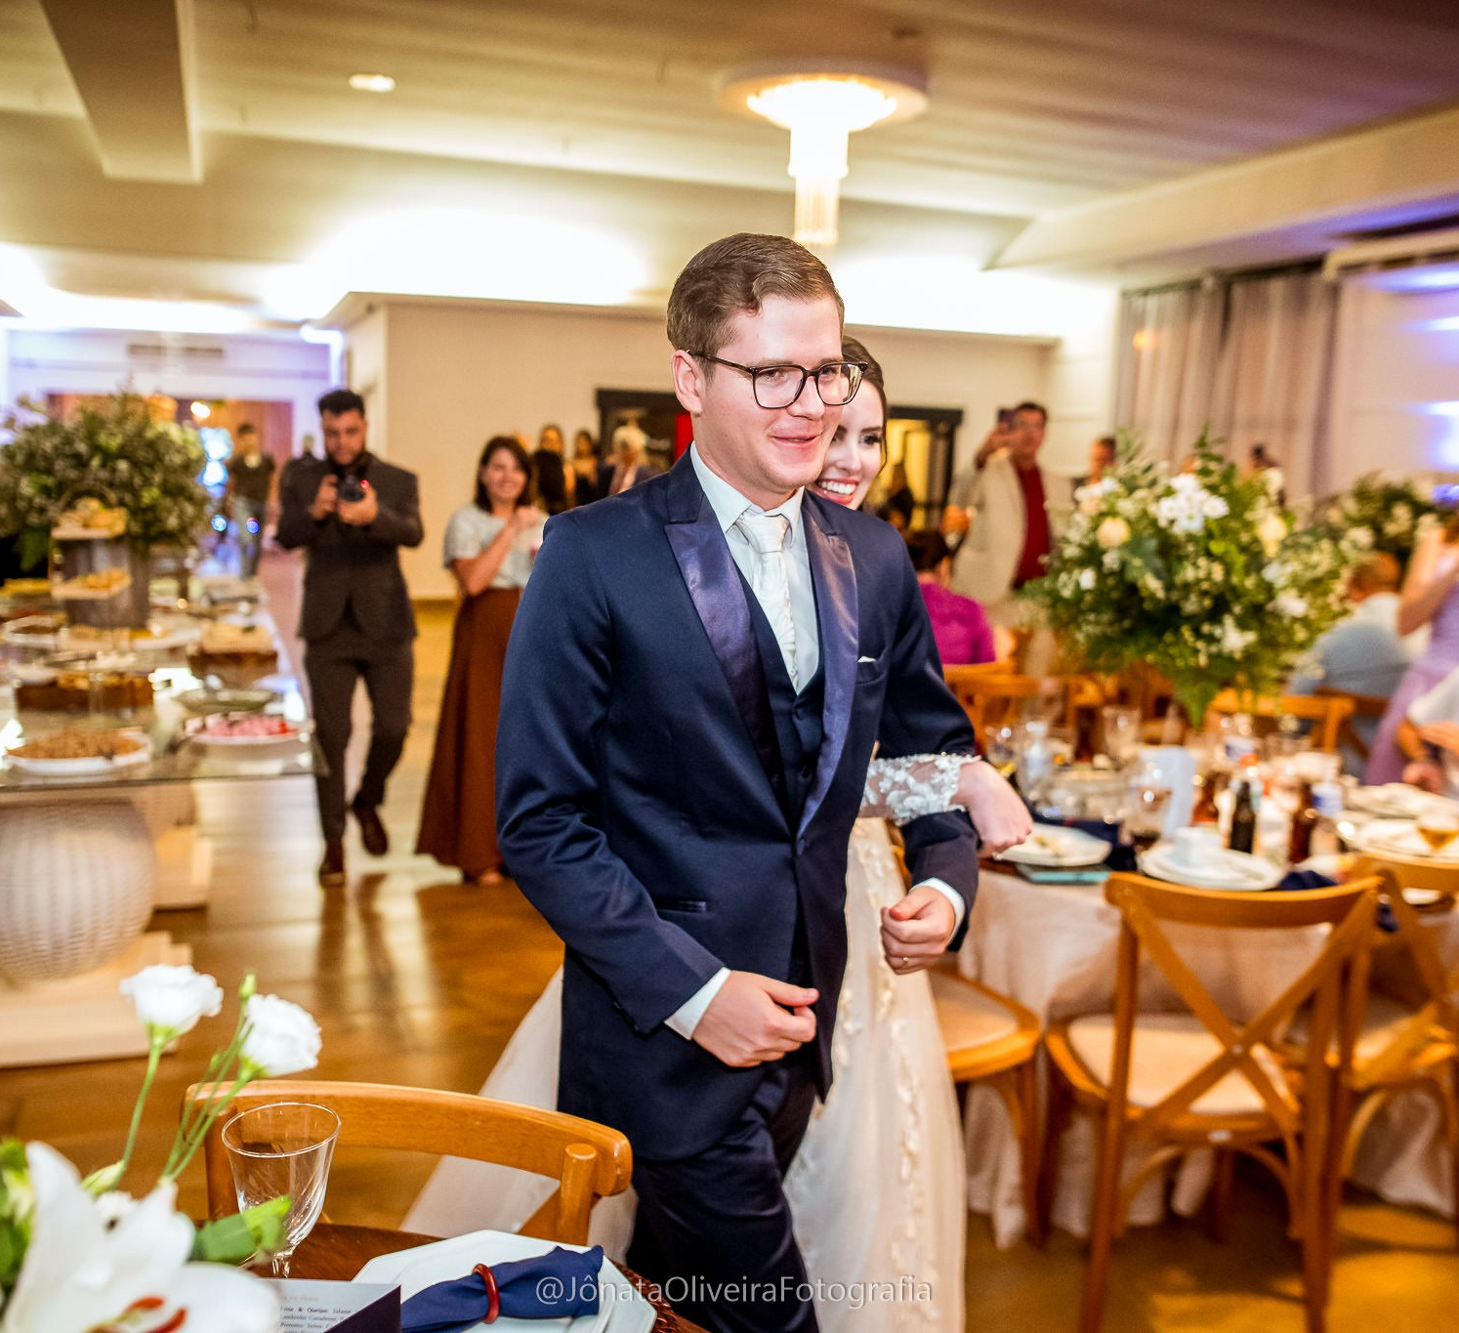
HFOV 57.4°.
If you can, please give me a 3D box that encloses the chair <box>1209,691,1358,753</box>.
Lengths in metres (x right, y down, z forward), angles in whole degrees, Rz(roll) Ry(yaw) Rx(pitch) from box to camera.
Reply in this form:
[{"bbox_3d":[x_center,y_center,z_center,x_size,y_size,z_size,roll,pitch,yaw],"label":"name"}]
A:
[{"bbox_3d":[1.652,0.560,4.063,0.485,0.881,0.525,5,10,17],"label":"chair"}]

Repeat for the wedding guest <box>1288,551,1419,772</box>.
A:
[{"bbox_3d":[2.170,0.246,4.791,0.544,1.307,0.772,4,9,11],"label":"wedding guest"}]

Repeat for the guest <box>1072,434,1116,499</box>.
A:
[{"bbox_3d":[2.308,-0.588,8.537,0.500,1.742,0.350,7,10,30],"label":"guest"}]

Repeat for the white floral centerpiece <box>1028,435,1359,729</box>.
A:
[{"bbox_3d":[1.062,-0.196,3.070,0.740,0.640,0.720,5,10,19],"label":"white floral centerpiece"}]

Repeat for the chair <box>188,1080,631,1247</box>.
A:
[{"bbox_3d":[-0.400,0.931,1.299,0.485,0.881,0.525,4,9,8],"label":"chair"}]

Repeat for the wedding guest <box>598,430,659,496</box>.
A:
[{"bbox_3d":[-0.703,-0.755,9.034,0.460,1.705,0.330,2,9,0],"label":"wedding guest"}]

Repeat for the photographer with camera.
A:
[{"bbox_3d":[-1.377,-0.097,4.786,0.540,1.730,0.500,0,9,-12],"label":"photographer with camera"}]

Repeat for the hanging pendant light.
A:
[{"bbox_3d":[0.448,-2.386,6.516,0.980,0.880,0.980,2,9,0],"label":"hanging pendant light"}]

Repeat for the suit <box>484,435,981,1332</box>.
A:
[{"bbox_3d":[-0.003,0.563,1.466,0.535,1.525,0.406,-3,11,-28],"label":"suit"}]

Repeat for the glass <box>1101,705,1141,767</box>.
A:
[{"bbox_3d":[1.067,0.194,3.656,0.089,0.163,0.089,2,9,0],"label":"glass"}]

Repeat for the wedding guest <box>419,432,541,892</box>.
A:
[{"bbox_3d":[-0.900,-0.055,4.974,0.540,1.583,0.450,-1,9,-18],"label":"wedding guest"}]

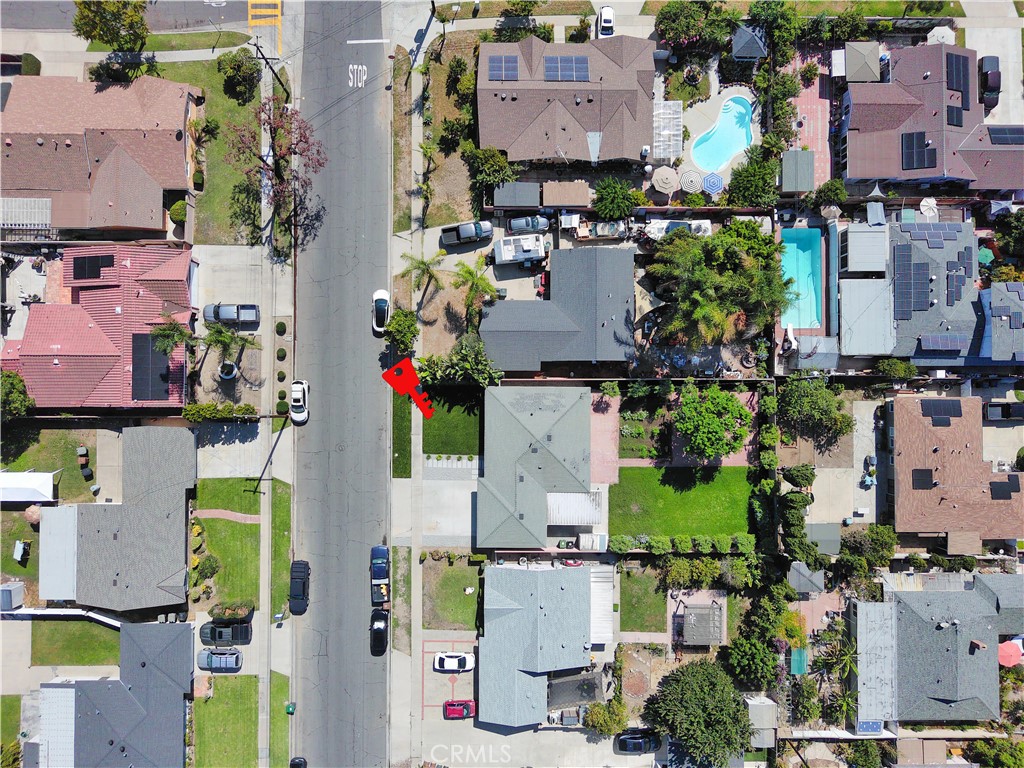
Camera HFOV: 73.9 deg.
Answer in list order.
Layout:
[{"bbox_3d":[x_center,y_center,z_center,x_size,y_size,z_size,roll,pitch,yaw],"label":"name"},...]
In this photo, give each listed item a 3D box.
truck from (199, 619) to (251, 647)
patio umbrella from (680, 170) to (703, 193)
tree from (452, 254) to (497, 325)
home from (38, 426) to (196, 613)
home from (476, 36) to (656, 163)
[{"bbox_3d":[-31.130,26.960,74.050,5.750,1.860,2.000,0,88,-1],"label":"truck"},{"bbox_3d":[19.280,-21.670,73.800,2.400,2.450,2.450,0,90,0],"label":"patio umbrella"},{"bbox_3d":[-3.980,-10.320,73.450,4.700,6.000,5.600,0,88,-1],"label":"tree"},{"bbox_3d":[-42.000,14.000,72.800,16.700,4.400,19.000,0,90,0],"label":"home"},{"bbox_3d":[5.900,-30.050,72.750,18.800,4.500,12.850,0,90,0],"label":"home"}]

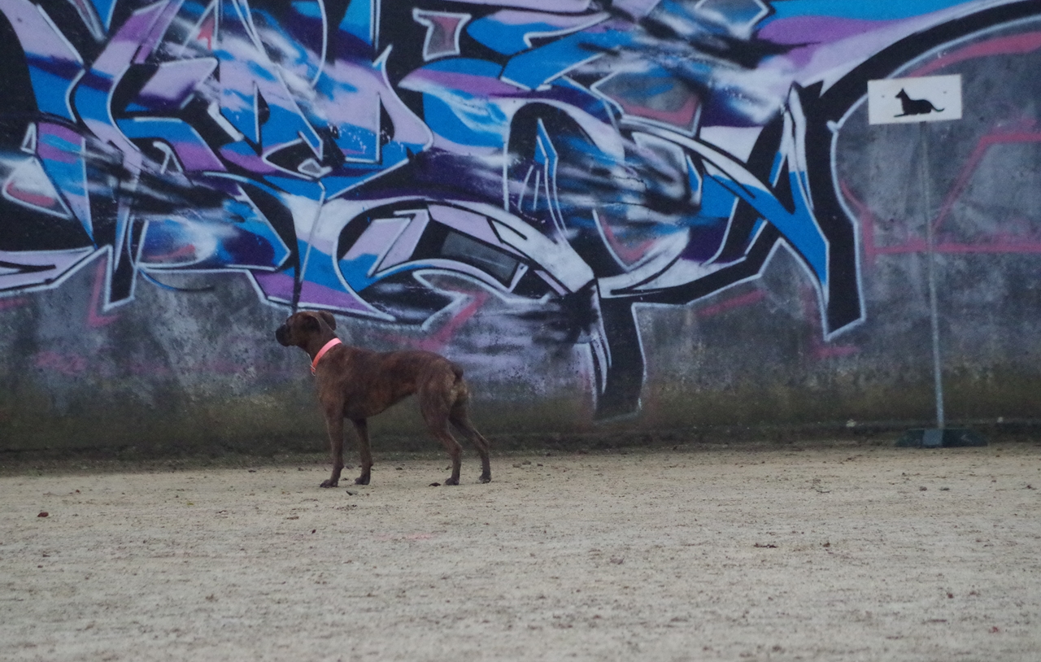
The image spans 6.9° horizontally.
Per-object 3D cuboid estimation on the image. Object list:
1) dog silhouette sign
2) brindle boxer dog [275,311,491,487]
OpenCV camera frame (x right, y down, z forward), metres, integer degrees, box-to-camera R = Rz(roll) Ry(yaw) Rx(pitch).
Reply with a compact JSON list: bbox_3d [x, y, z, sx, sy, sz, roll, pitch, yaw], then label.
[{"bbox_3d":[1.751,-1.024,38.400,0.416,0.197,0.015,-3,1,0],"label":"dog silhouette sign"},{"bbox_3d":[-0.566,0.282,36.000,0.860,0.720,0.250,-1,1,18],"label":"brindle boxer dog"}]

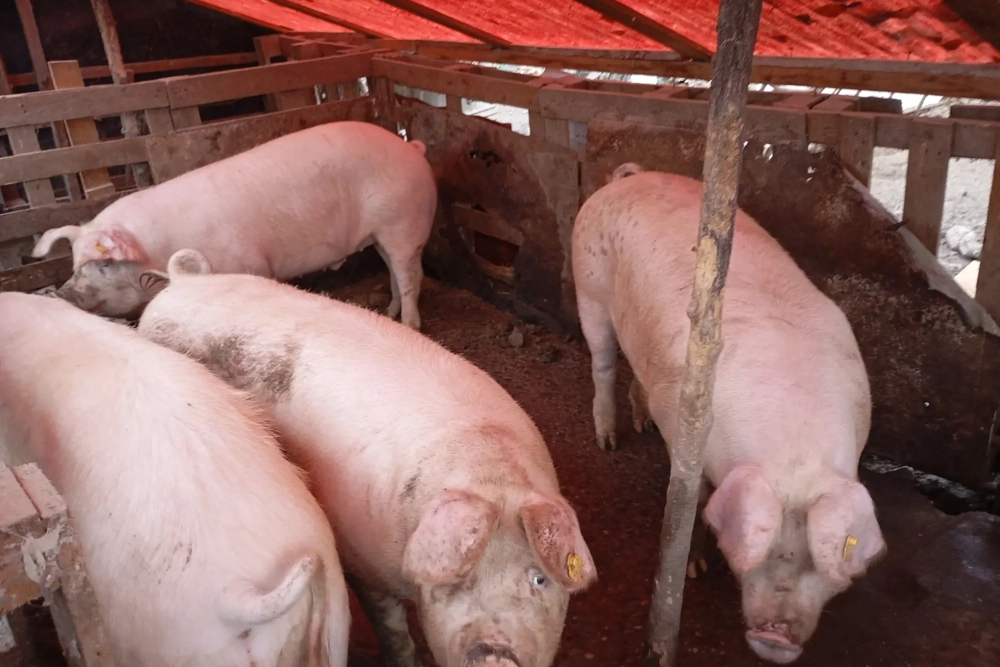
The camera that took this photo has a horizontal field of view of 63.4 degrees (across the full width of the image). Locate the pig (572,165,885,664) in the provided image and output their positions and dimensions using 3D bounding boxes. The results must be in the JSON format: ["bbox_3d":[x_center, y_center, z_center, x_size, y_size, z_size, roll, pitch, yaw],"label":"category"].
[{"bbox_3d":[0.461,0.135,1.940,0.440,0.810,1.360,-2,24,-5],"label":"pig"}]

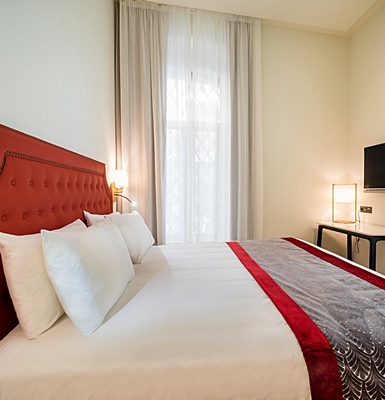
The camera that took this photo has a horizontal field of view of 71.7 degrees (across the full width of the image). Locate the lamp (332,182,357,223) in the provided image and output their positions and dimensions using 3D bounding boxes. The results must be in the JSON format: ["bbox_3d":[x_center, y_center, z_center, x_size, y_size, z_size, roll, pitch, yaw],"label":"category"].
[{"bbox_3d":[2.064,0.048,3.620,0.285,0.520,0.285,0,2,-2],"label":"lamp"}]

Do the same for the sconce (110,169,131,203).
[{"bbox_3d":[-0.721,-0.146,2.674,0.210,0.345,0.150,0,2,-2],"label":"sconce"}]

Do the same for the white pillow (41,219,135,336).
[{"bbox_3d":[-0.465,0.308,1.341,0.160,0.440,0.680,-21,3,4],"label":"white pillow"}]

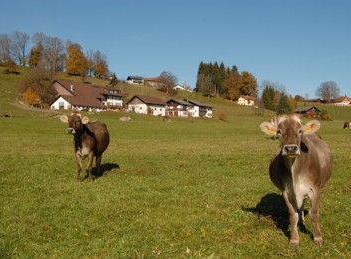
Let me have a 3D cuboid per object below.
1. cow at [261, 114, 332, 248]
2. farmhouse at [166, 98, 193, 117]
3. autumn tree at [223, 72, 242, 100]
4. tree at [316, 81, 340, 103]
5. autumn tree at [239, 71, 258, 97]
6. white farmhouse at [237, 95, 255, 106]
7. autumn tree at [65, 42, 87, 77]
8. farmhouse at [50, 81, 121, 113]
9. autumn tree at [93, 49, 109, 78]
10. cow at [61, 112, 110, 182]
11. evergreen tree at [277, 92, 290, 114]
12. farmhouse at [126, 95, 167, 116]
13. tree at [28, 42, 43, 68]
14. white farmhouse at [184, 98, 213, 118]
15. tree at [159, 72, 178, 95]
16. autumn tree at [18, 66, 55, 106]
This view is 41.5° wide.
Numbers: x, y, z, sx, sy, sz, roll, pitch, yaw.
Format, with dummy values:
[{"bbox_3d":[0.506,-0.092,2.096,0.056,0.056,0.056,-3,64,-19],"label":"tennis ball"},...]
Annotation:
[{"bbox_3d":[1.460,0.540,5.500,0.700,1.440,1.950,1,2,15],"label":"cow"},{"bbox_3d":[1.642,-8.868,190.000,9.000,7.400,9.000,1,2,35],"label":"farmhouse"},{"bbox_3d":[43.723,-32.984,355.000,15.300,21.500,15.300,1,2,0],"label":"autumn tree"},{"bbox_3d":[135.545,-33.222,410.000,21.300,20.400,21.300,1,2,0],"label":"tree"},{"bbox_3d":[57.179,-35.490,365.000,16.600,22.100,16.600,1,2,0],"label":"autumn tree"},{"bbox_3d":[55.229,-22.403,360.000,8.500,7.800,9.500,2,2,41],"label":"white farmhouse"},{"bbox_3d":[-58.341,-40.838,270.000,12.800,19.800,12.800,1,2,0],"label":"autumn tree"},{"bbox_3d":[-36.949,-13.959,190.000,31.000,11.800,16.000,-2,3,-43],"label":"farmhouse"},{"bbox_3d":[-44.047,-37.921,270.000,9.500,16.300,9.500,0,2,-9],"label":"autumn tree"},{"bbox_3d":[-2.090,0.400,11.000,0.800,1.480,2.150,1,2,5],"label":"cow"},{"bbox_3d":[50.173,-11.939,215.000,6.200,10.600,6.200,0,2,13],"label":"evergreen tree"},{"bbox_3d":[-11.966,-10.070,195.000,10.000,7.900,13.000,2,2,42],"label":"farmhouse"},{"bbox_3d":[-78.652,-41.573,260.000,8.000,14.800,8.000,-1,2,-17],"label":"tree"},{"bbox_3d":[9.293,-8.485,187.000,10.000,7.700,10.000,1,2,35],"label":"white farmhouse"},{"bbox_3d":[-4.008,-26.626,265.000,11.500,14.300,11.500,1,2,0],"label":"tree"},{"bbox_3d":[-53.077,-16.538,178.000,14.300,15.200,13.000,-1,2,-17],"label":"autumn tree"}]

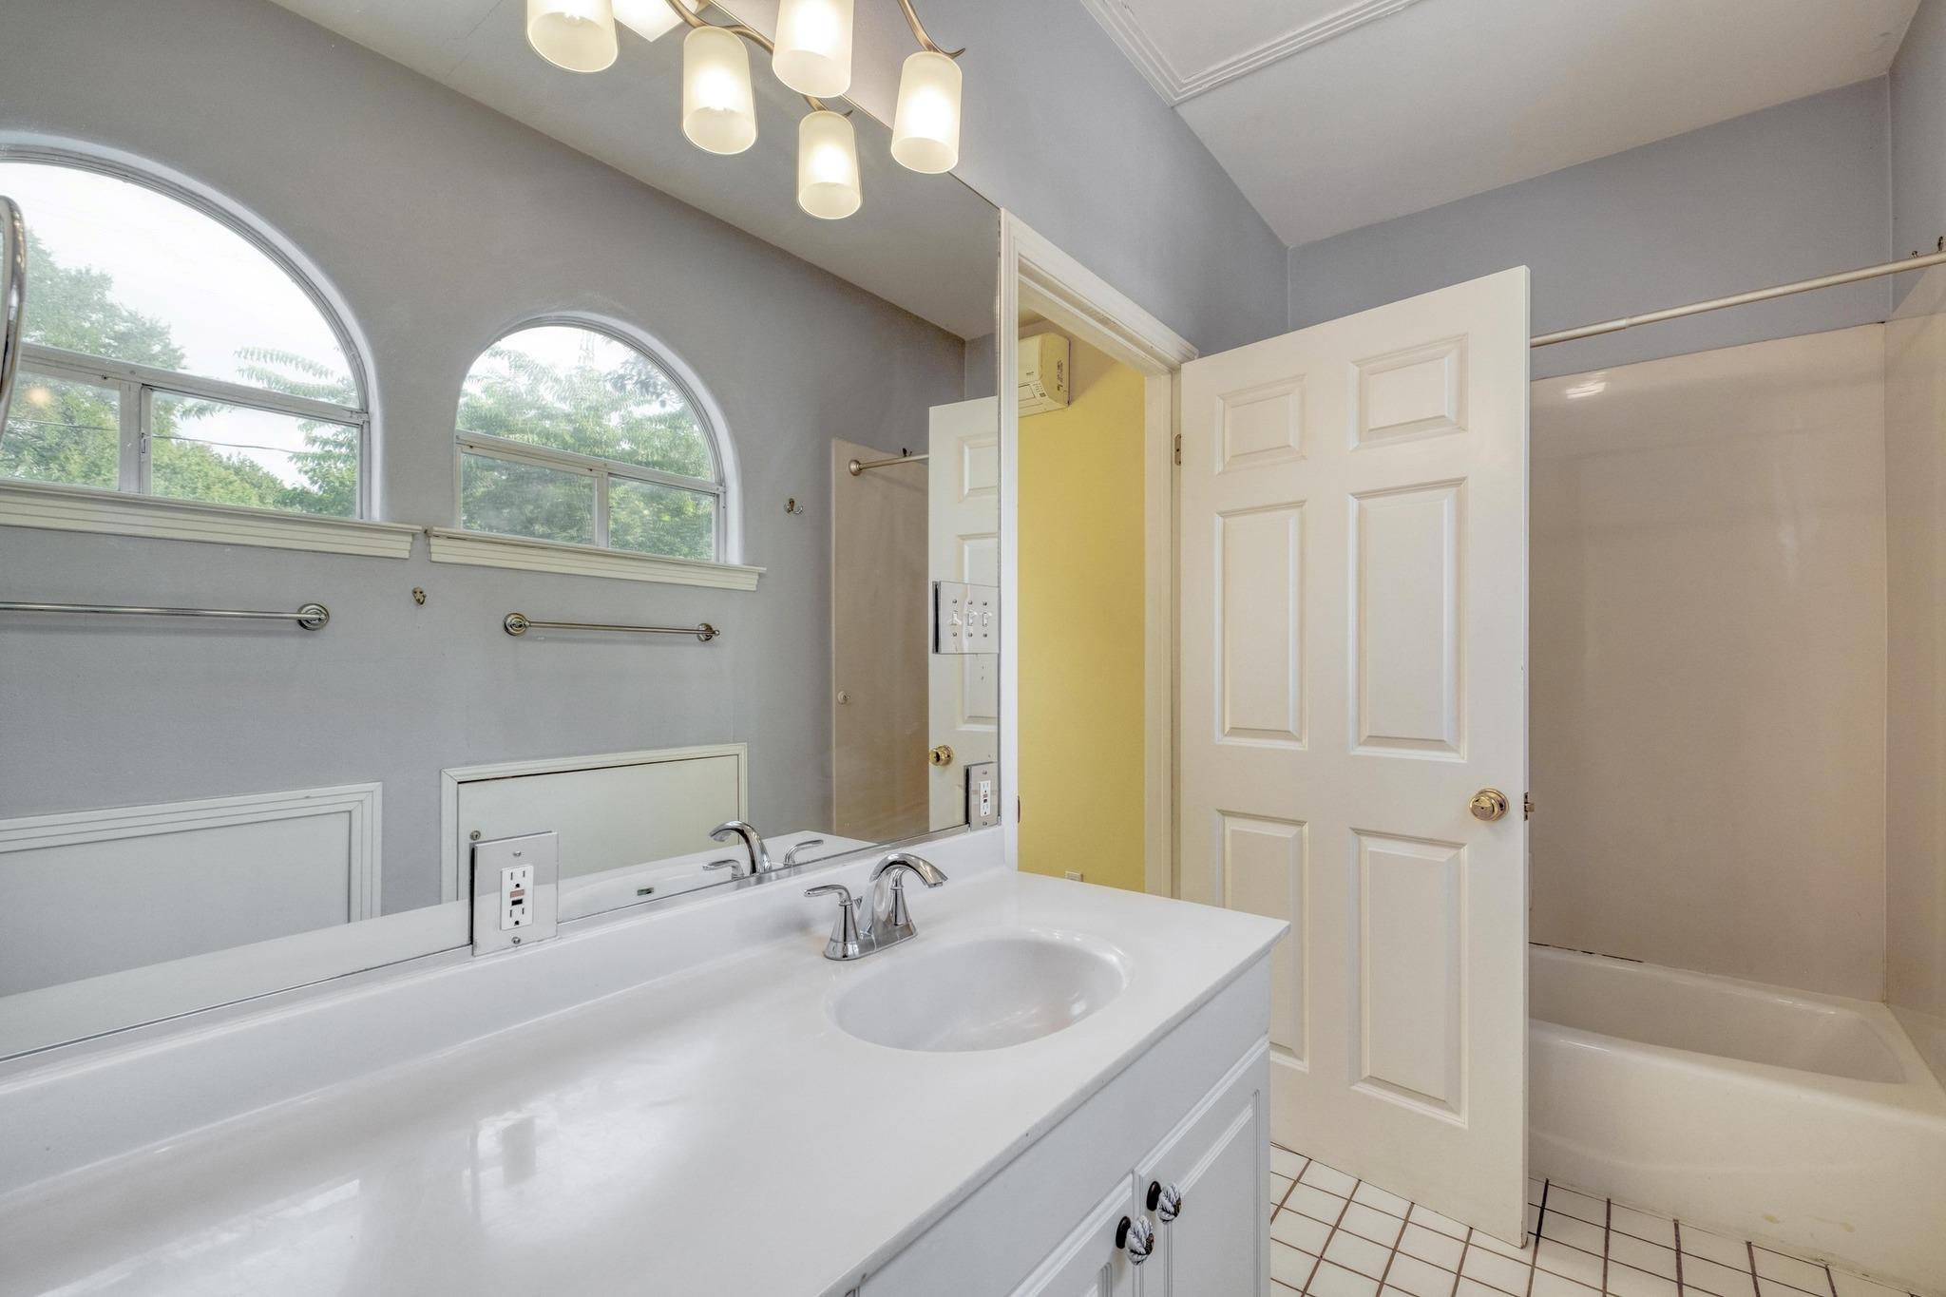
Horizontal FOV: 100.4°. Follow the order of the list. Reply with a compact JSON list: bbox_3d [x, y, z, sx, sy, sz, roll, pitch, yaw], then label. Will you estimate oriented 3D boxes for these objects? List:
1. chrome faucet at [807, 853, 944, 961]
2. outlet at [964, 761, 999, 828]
[{"bbox_3d":[-0.099,0.350,1.123,0.168,0.142,0.232,-1,-1,39],"label":"chrome faucet"},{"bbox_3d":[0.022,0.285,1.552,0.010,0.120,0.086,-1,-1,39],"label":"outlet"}]

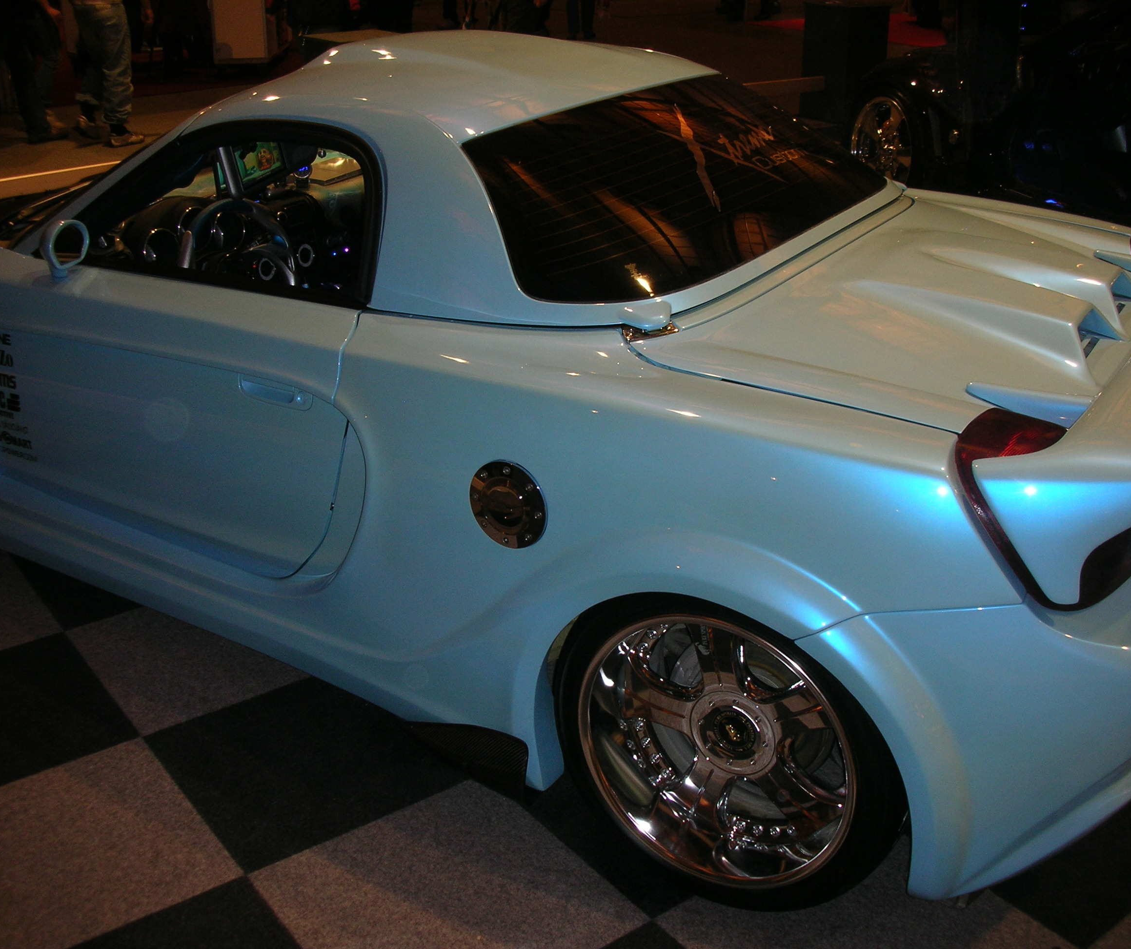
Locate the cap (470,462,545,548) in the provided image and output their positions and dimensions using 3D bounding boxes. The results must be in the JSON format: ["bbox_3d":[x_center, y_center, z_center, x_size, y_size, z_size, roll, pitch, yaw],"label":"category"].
[{"bbox_3d":[-0.098,0.053,2.149,0.157,0.157,0.035,14,24,27],"label":"cap"}]

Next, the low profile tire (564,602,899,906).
[{"bbox_3d":[0.285,0.418,2.140,0.614,0.614,0.230,14,25,27],"label":"low profile tire"}]

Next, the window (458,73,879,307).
[{"bbox_3d":[0.258,-0.606,2.657,0.490,0.110,1.310,42,36,10],"label":"window"}]

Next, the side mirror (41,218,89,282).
[{"bbox_3d":[-1.016,-0.459,2.579,0.070,0.122,0.103,11,26,22],"label":"side mirror"}]

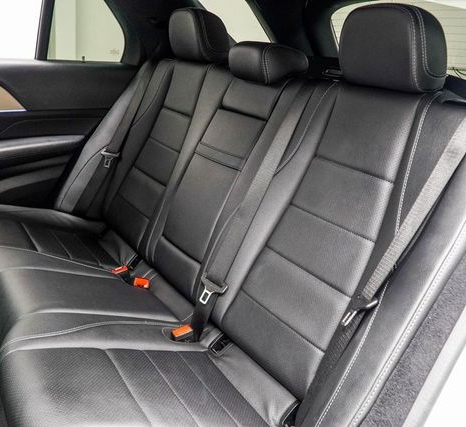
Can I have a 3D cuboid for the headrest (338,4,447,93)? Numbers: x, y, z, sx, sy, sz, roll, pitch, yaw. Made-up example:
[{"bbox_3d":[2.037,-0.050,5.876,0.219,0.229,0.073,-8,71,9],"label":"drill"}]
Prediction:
[{"bbox_3d":[0.305,-0.319,0.928,0.115,0.160,0.240,-13,25,-30],"label":"headrest"}]

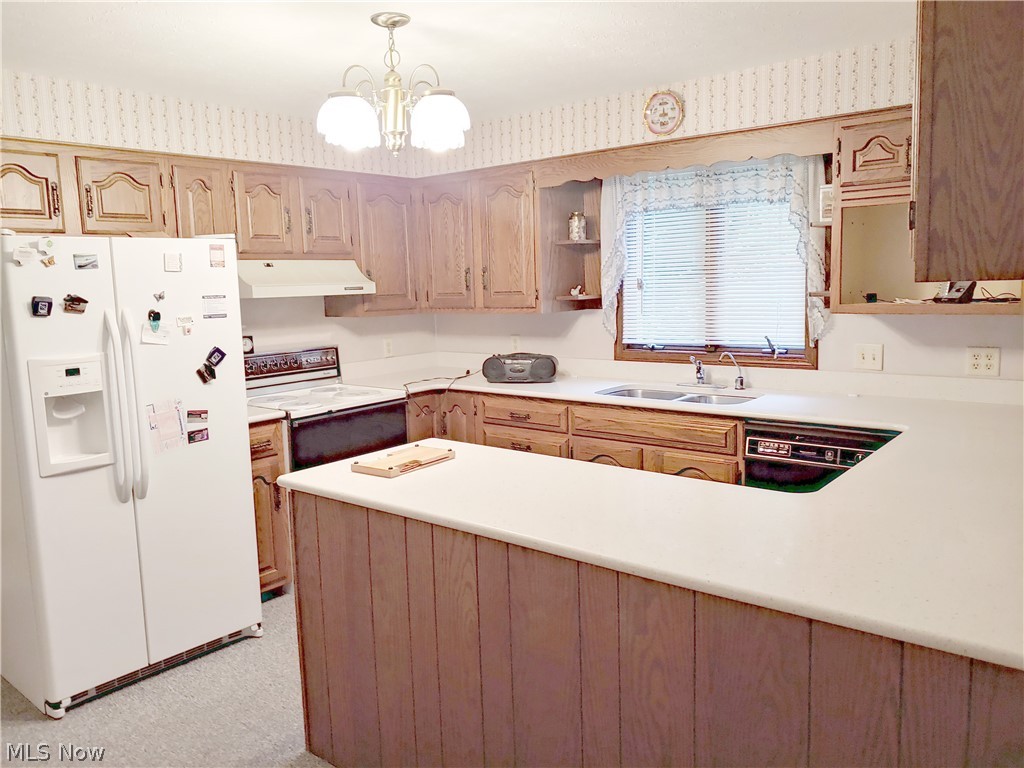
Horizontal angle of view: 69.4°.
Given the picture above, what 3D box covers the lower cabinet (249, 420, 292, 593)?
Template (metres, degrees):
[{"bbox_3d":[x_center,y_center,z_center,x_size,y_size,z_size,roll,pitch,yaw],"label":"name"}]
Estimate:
[{"bbox_3d":[-1.417,0.589,3.623,0.620,0.845,0.310,5,11,38],"label":"lower cabinet"}]

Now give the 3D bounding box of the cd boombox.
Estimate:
[{"bbox_3d":[0.064,-0.103,4.316,0.415,0.160,0.210,0,9,13],"label":"cd boombox"}]

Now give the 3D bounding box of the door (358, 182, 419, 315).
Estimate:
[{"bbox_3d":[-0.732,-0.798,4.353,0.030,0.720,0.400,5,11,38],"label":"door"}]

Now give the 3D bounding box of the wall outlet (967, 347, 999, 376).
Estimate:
[{"bbox_3d":[2.016,-0.094,3.163,0.117,0.117,0.010,4,10,38],"label":"wall outlet"}]

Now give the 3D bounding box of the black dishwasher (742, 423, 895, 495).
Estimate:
[{"bbox_3d":[1.434,0.561,3.273,0.600,0.860,0.600,5,11,38],"label":"black dishwasher"}]

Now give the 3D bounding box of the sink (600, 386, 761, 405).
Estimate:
[{"bbox_3d":[0.816,0.139,3.682,0.760,0.190,0.380,4,10,38],"label":"sink"}]

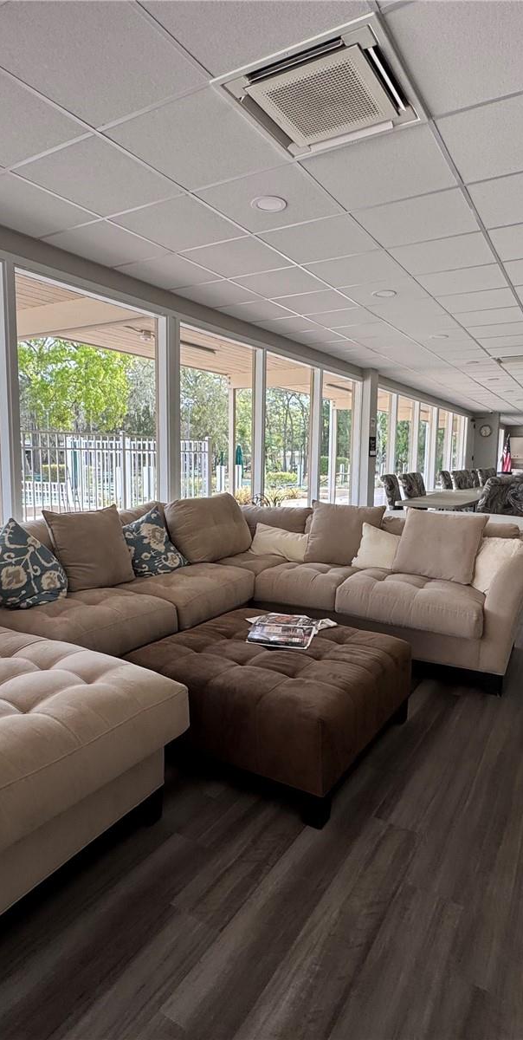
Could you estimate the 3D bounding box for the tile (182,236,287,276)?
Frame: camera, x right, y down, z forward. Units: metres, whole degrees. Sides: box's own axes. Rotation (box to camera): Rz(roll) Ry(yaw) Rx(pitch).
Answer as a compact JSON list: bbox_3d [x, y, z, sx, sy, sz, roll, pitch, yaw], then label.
[{"bbox_3d":[-0.150,-1.774,3.802,0.595,0.020,0.595,4,7,31],"label":"tile"}]

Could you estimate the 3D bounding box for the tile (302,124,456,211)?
[{"bbox_3d":[0.578,-1.642,2.651,0.595,0.020,0.595,4,7,31],"label":"tile"}]

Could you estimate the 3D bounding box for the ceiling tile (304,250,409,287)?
[{"bbox_3d":[0.682,-1.773,3.986,0.603,0.024,0.606,4,7,31],"label":"ceiling tile"}]

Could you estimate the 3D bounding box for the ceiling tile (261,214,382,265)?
[{"bbox_3d":[0.362,-1.731,3.476,0.601,0.025,0.600,5,7,30],"label":"ceiling tile"}]

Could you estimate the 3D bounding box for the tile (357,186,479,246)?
[{"bbox_3d":[0.887,-1.690,3.166,0.601,0.025,0.600,5,7,30],"label":"tile"}]

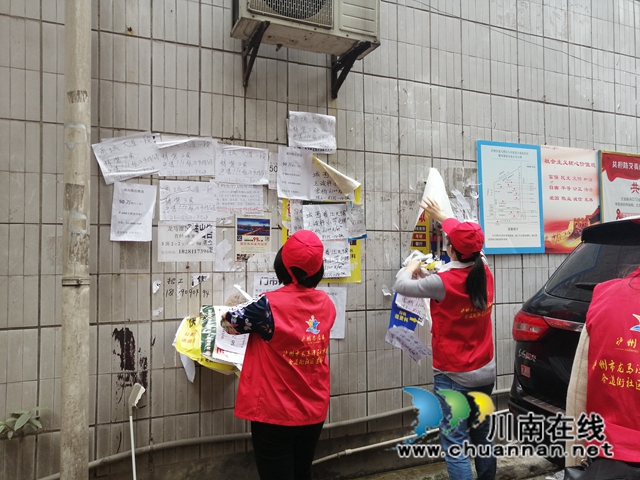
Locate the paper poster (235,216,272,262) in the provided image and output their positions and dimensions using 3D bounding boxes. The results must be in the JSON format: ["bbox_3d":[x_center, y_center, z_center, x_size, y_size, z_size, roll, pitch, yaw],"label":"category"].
[{"bbox_3d":[-0.369,-0.019,2.787,0.210,0.275,0.015,1,-3,-23],"label":"paper poster"}]

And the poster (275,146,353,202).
[{"bbox_3d":[-0.011,-0.392,2.963,0.485,0.298,0.040,1,-2,-24],"label":"poster"}]

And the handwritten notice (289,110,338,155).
[{"bbox_3d":[-0.038,-0.639,2.953,0.298,0.214,0.020,1,-3,-23],"label":"handwritten notice"}]

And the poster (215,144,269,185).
[{"bbox_3d":[-0.428,-0.415,2.764,0.300,0.206,0.015,0,-2,-24],"label":"poster"}]

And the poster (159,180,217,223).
[{"bbox_3d":[-0.691,-0.205,2.639,0.296,0.210,0.015,0,-2,-24],"label":"poster"}]

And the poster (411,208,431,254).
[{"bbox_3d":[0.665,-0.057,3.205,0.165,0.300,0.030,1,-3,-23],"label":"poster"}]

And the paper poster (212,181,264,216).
[{"bbox_3d":[-0.452,-0.229,2.760,0.290,0.207,0.015,0,-2,-23],"label":"paper poster"}]

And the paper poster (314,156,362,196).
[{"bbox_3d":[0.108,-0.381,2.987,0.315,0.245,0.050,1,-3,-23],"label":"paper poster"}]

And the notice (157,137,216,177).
[{"bbox_3d":[-0.703,-0.443,2.640,0.294,0.212,0.015,-4,0,-24],"label":"notice"}]

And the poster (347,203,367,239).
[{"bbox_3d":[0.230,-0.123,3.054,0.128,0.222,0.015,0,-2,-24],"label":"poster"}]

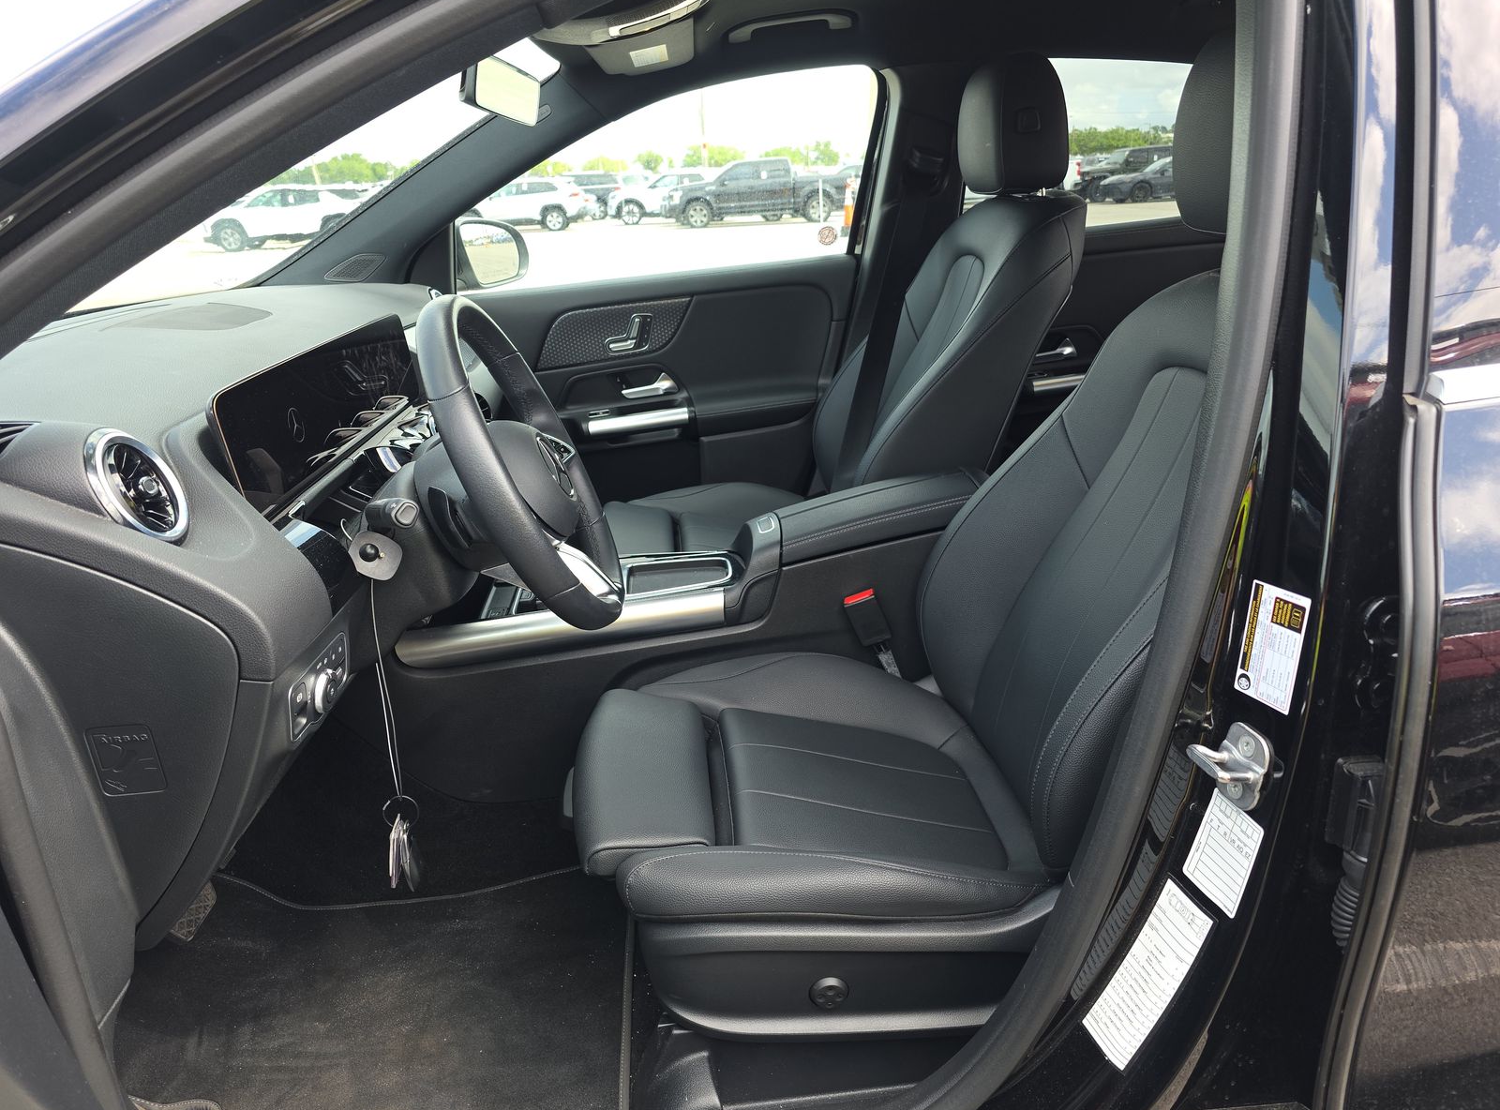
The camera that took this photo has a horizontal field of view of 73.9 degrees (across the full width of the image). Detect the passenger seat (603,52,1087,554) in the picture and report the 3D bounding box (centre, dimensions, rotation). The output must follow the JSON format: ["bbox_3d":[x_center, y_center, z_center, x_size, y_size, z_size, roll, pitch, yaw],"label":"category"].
[{"bbox_3d":[0.123,-0.350,1.788,0.825,0.965,0.530,-4,21,-4],"label":"passenger seat"}]

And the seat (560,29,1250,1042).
[{"bbox_3d":[0.194,-0.044,1.117,0.825,0.950,0.530,-4,21,-4],"label":"seat"}]

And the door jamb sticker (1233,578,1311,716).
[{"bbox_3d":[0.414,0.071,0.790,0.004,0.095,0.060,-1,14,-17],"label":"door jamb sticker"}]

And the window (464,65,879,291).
[{"bbox_3d":[-0.183,-0.743,1.990,0.865,0.413,0.050,-4,42,-4],"label":"window"}]

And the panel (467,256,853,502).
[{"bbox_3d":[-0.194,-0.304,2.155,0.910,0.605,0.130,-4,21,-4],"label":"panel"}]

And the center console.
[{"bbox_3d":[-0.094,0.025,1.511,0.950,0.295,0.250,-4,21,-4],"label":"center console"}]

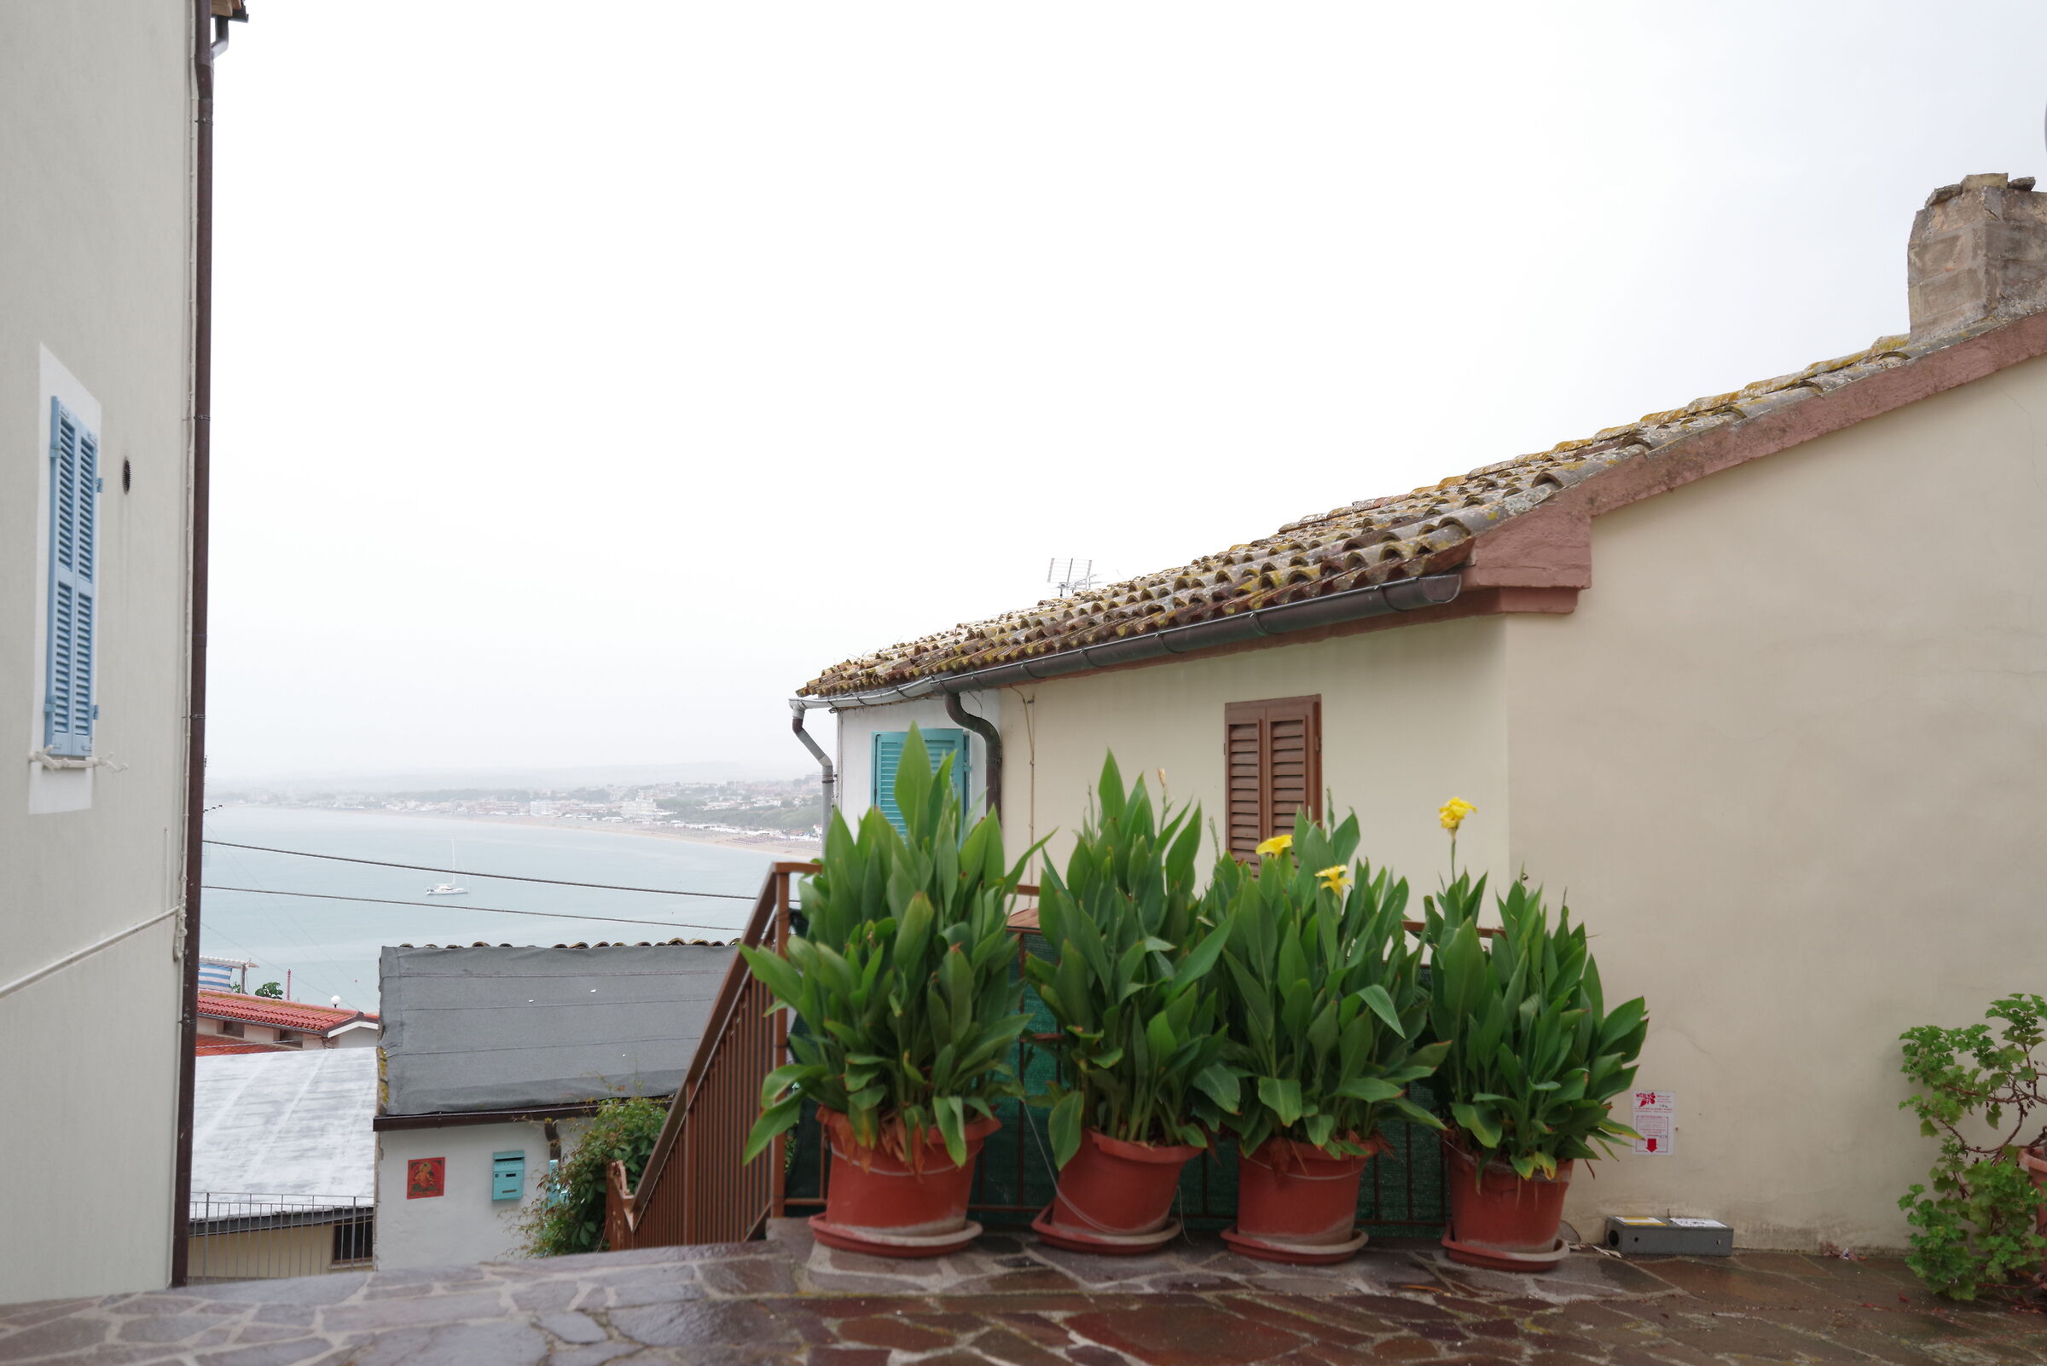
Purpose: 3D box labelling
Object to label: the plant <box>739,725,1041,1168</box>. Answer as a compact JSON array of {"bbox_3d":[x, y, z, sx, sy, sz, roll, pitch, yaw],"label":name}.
[{"bbox_3d":[-0.366,0.712,4.681,0.808,1.190,0.750,1,-3,-17],"label":"plant"}]

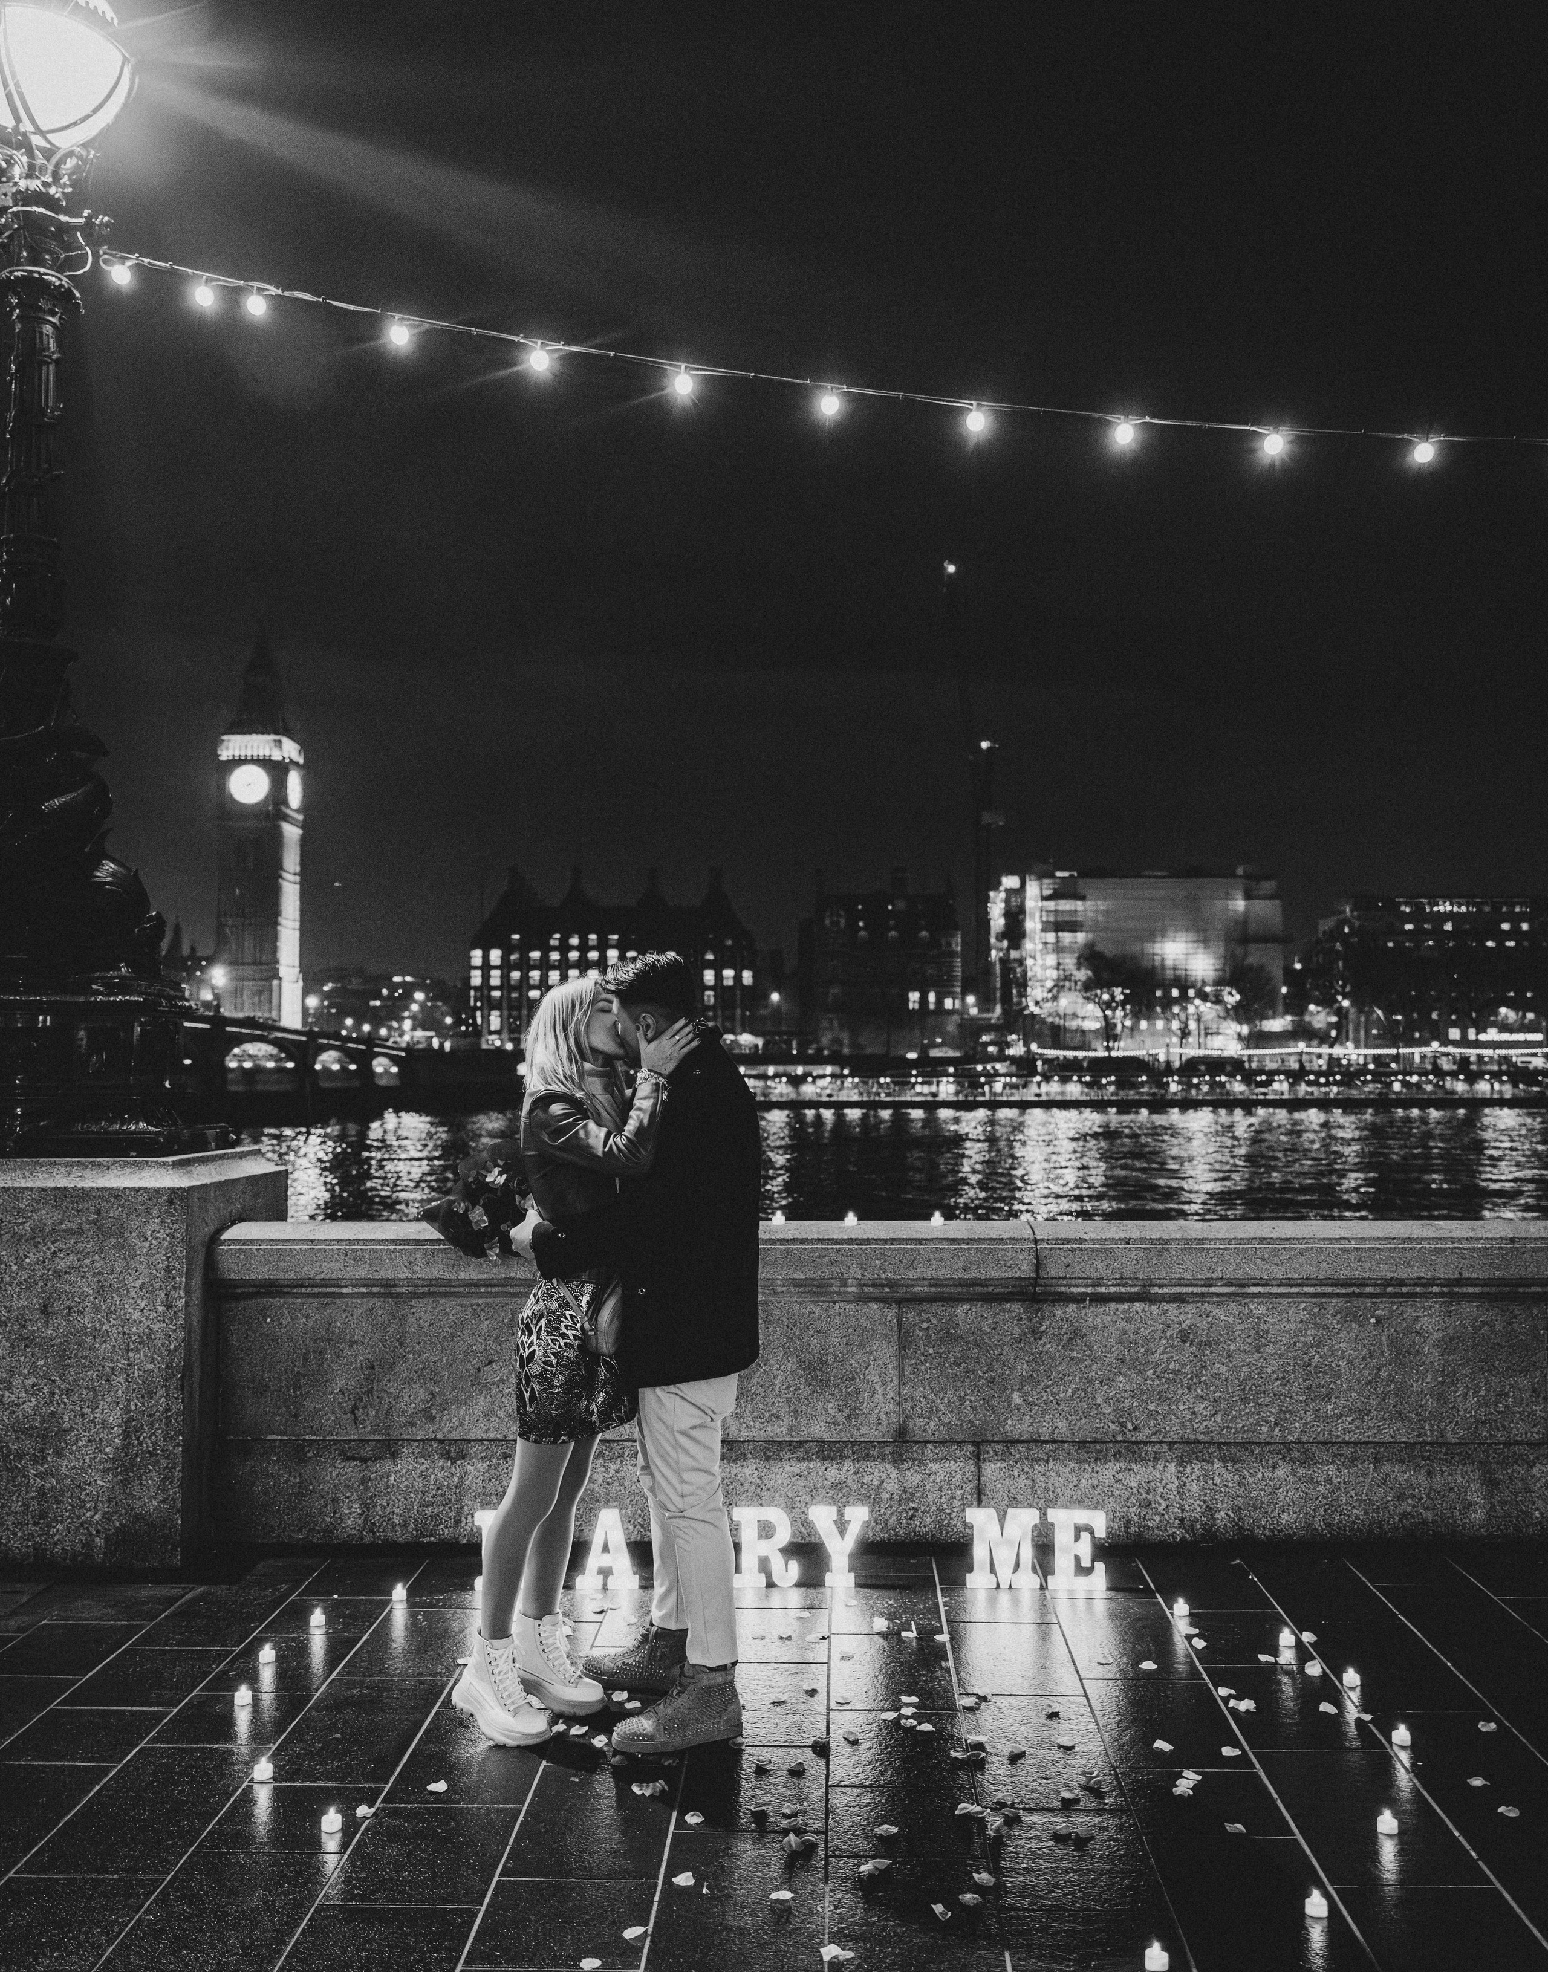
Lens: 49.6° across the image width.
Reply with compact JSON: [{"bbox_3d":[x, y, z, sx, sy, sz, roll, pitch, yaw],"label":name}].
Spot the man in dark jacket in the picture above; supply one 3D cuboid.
[{"bbox_3d":[-0.292,0.780,3.850,0.520,1.730,0.500,0,-2,0],"label":"man in dark jacket"}]

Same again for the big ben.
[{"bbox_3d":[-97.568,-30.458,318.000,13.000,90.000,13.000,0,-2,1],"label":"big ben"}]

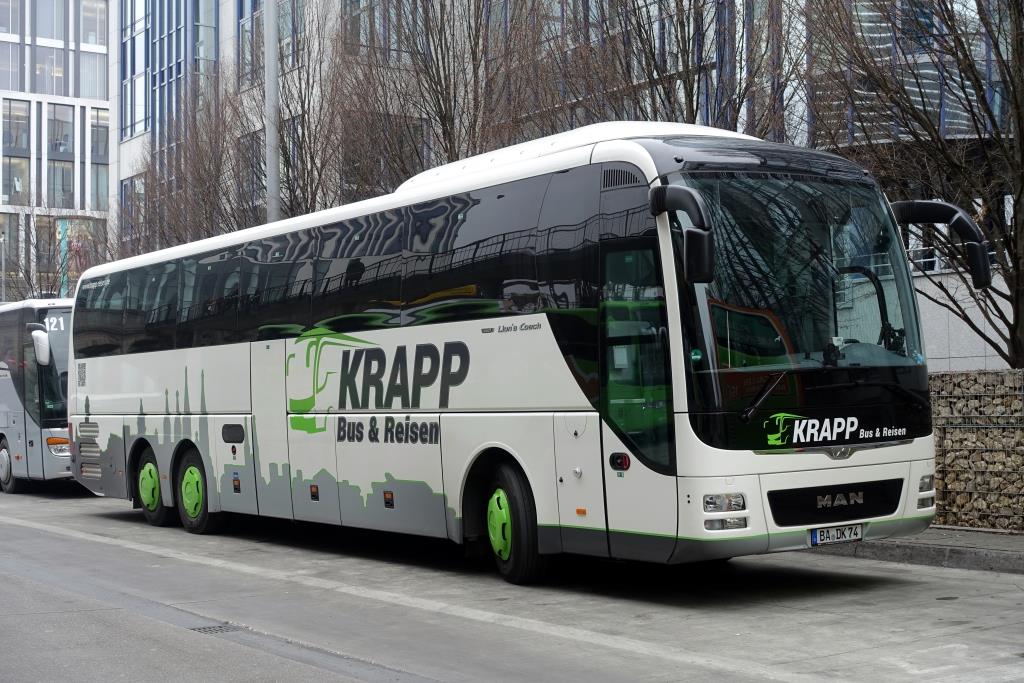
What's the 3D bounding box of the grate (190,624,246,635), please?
[{"bbox_3d":[-2.092,2.062,11.303,0.330,0.040,0.390,-1,-2,-33],"label":"grate"}]

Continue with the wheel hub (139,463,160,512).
[{"bbox_3d":[-4.567,1.834,20.056,0.120,0.600,0.600,-1,-2,-33],"label":"wheel hub"}]

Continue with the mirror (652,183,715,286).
[{"bbox_3d":[1.152,-0.731,10.996,0.320,0.700,0.800,-1,-2,-33],"label":"mirror"}]

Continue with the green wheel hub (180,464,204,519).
[{"bbox_3d":[-3.795,1.785,18.874,0.120,0.600,0.600,-1,-2,-33],"label":"green wheel hub"}]

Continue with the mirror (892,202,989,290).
[{"bbox_3d":[3.402,-0.742,12.489,0.350,0.700,0.800,-1,-2,-33],"label":"mirror"}]

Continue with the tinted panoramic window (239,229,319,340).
[{"bbox_3d":[-2.487,-0.565,16.788,0.070,1.110,1.830,4,-4,-33],"label":"tinted panoramic window"}]

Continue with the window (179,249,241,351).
[{"bbox_3d":[-3.486,-0.492,18.319,0.070,1.110,1.830,4,-4,-33],"label":"window"}]

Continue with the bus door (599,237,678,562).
[{"bbox_3d":[0.925,0.423,11.594,0.120,2.380,0.880,-1,-2,-33],"label":"bus door"}]

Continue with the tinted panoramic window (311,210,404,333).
[{"bbox_3d":[-1.489,-0.639,15.259,0.070,1.110,1.825,4,-4,-33],"label":"tinted panoramic window"}]

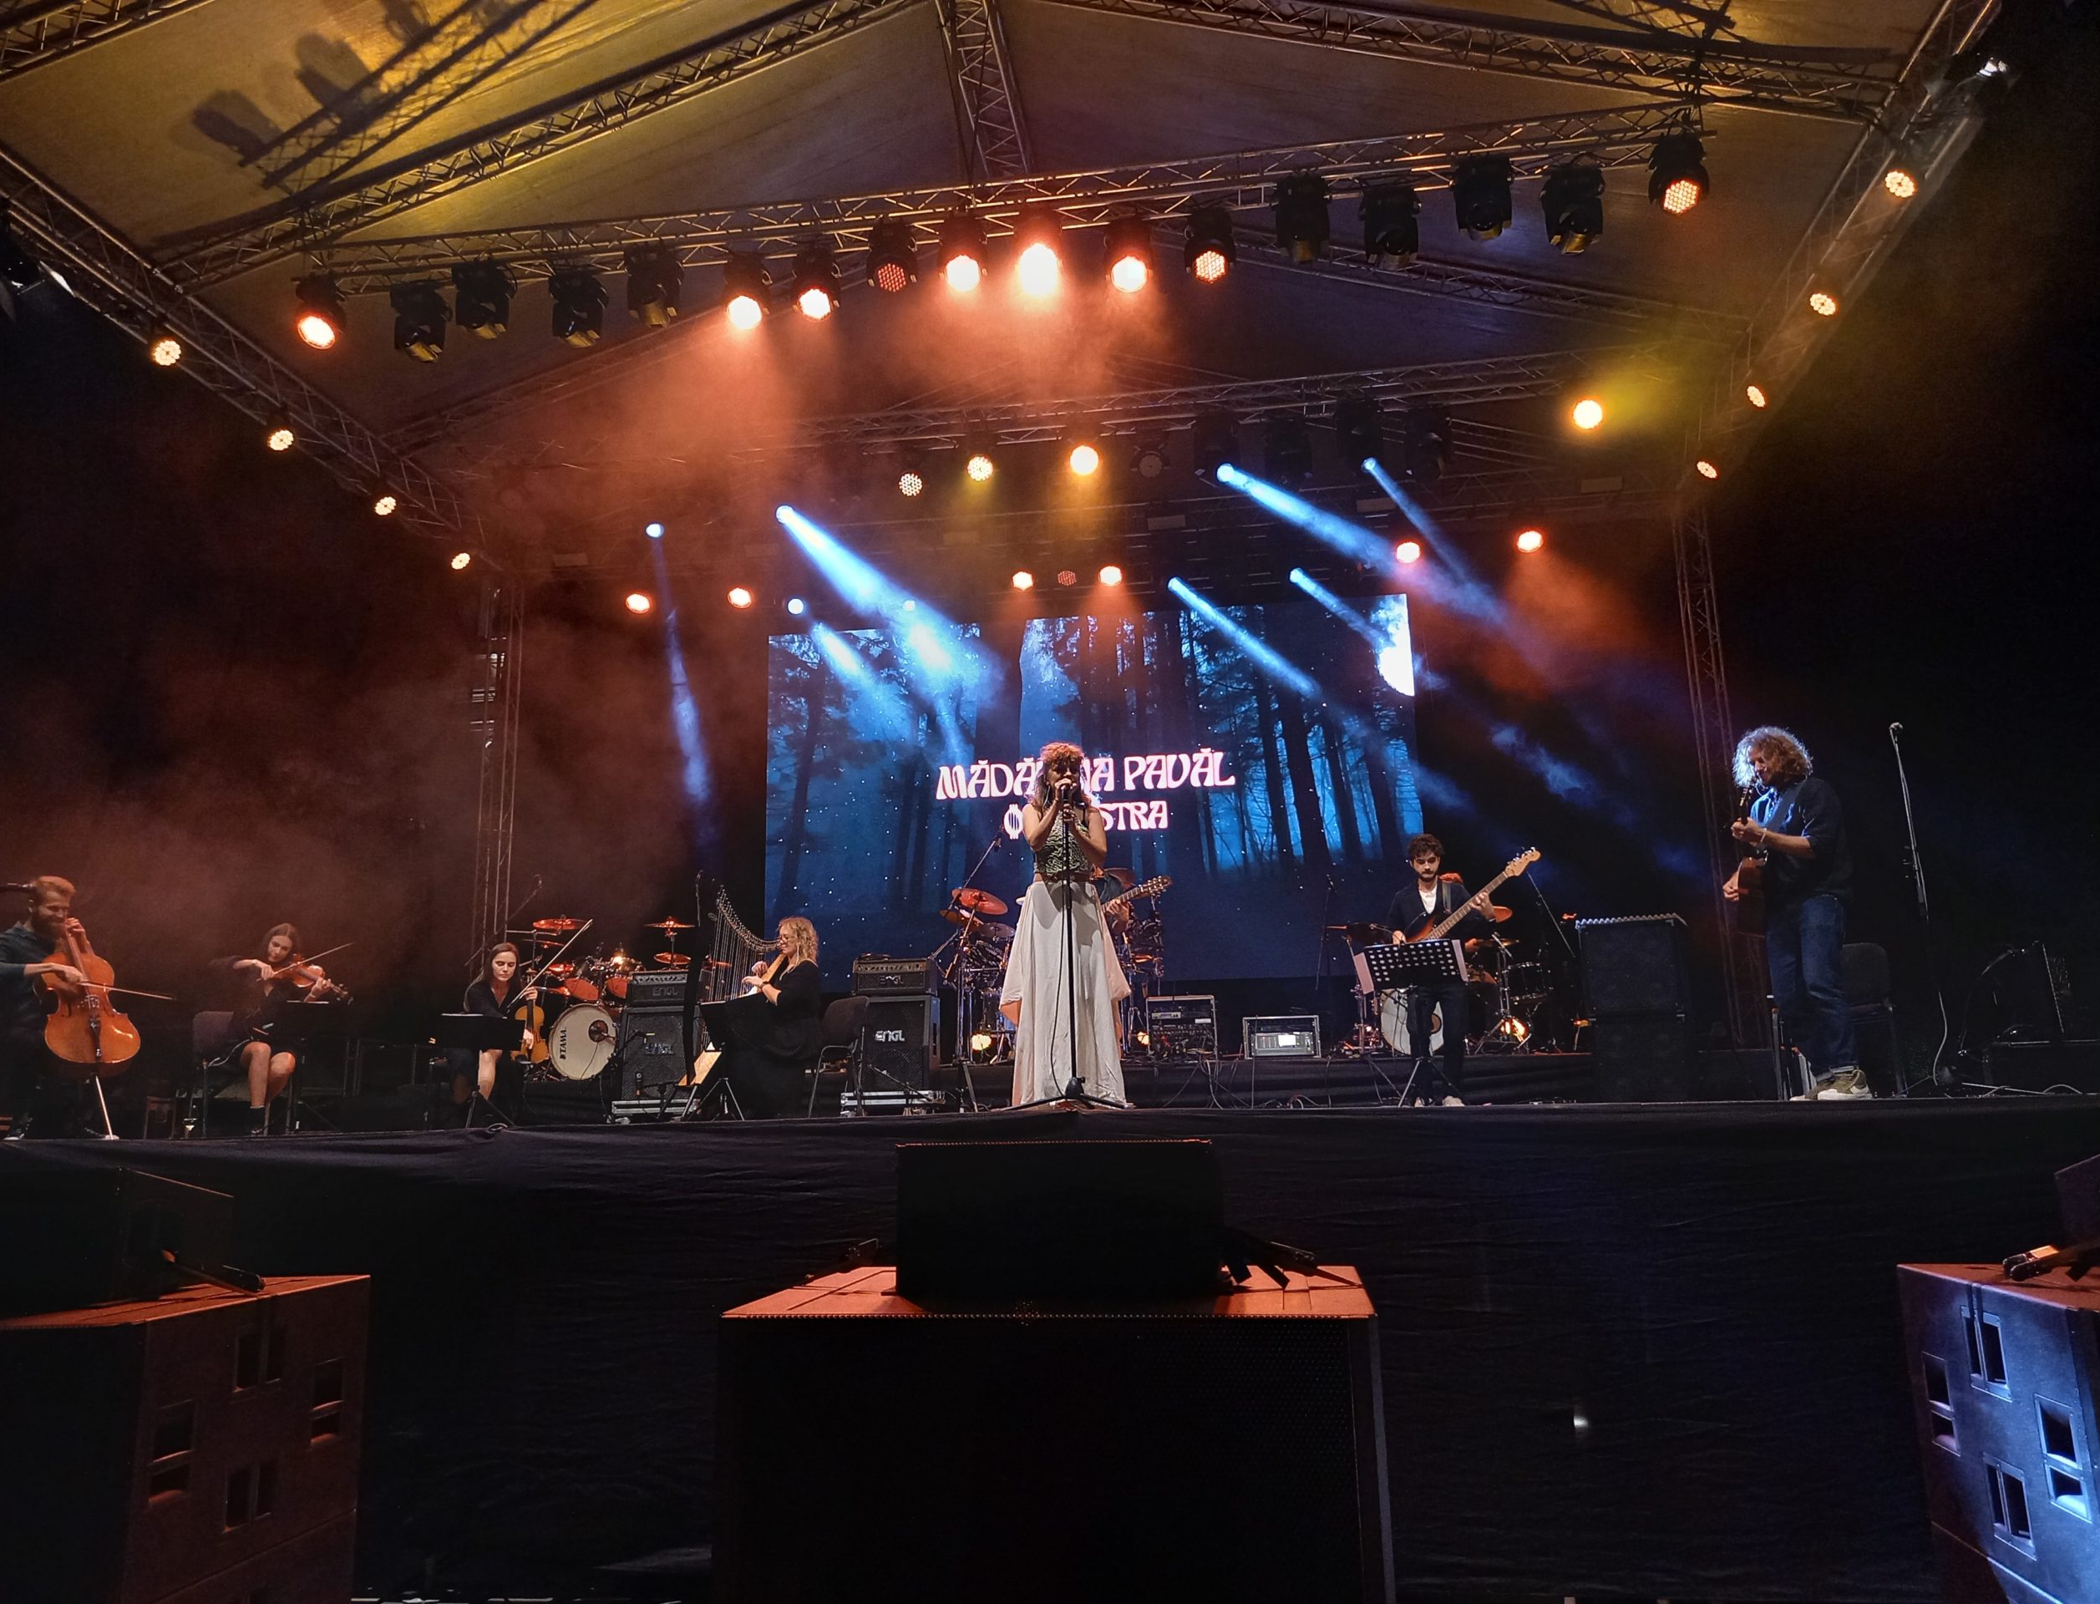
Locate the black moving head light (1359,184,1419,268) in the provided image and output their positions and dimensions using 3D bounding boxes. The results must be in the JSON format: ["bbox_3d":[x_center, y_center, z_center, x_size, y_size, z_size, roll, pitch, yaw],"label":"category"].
[{"bbox_3d":[2.292,-3.880,10.462,0.370,0.530,0.310,-3,-11,8],"label":"black moving head light"}]

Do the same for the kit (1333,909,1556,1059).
[{"bbox_3d":[3.246,1.484,12.635,1.750,1.170,1.400,-3,-12,8],"label":"kit"}]

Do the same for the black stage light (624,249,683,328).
[{"bbox_3d":[-2.830,-3.670,11.015,0.390,0.470,0.330,-2,-7,3],"label":"black stage light"}]

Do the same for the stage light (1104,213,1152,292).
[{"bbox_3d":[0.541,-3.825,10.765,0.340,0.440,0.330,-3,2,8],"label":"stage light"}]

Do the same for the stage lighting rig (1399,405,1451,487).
[{"bbox_3d":[3.252,-3.125,13.414,0.380,0.590,0.340,0,-11,-4],"label":"stage lighting rig"}]

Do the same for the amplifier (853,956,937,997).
[{"bbox_3d":[-1.182,1.357,11.900,0.580,0.270,0.260,-3,-12,6],"label":"amplifier"}]

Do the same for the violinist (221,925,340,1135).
[{"bbox_3d":[-4.655,1.349,9.265,0.660,1.270,0.780,8,-15,-39],"label":"violinist"}]

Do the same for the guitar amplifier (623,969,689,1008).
[{"bbox_3d":[-3.035,1.473,12.150,0.570,0.260,0.260,-1,-12,-2],"label":"guitar amplifier"}]

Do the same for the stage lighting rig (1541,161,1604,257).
[{"bbox_3d":[3.511,-3.987,10.369,0.400,0.530,0.350,-4,-7,13],"label":"stage lighting rig"}]

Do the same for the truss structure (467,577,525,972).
[{"bbox_3d":[-5.847,0.432,16.350,0.290,5.800,0.290,-3,-12,7],"label":"truss structure"}]

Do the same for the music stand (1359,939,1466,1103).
[{"bbox_3d":[2.081,1.286,8.850,0.550,0.950,0.450,-7,-14,25],"label":"music stand"}]

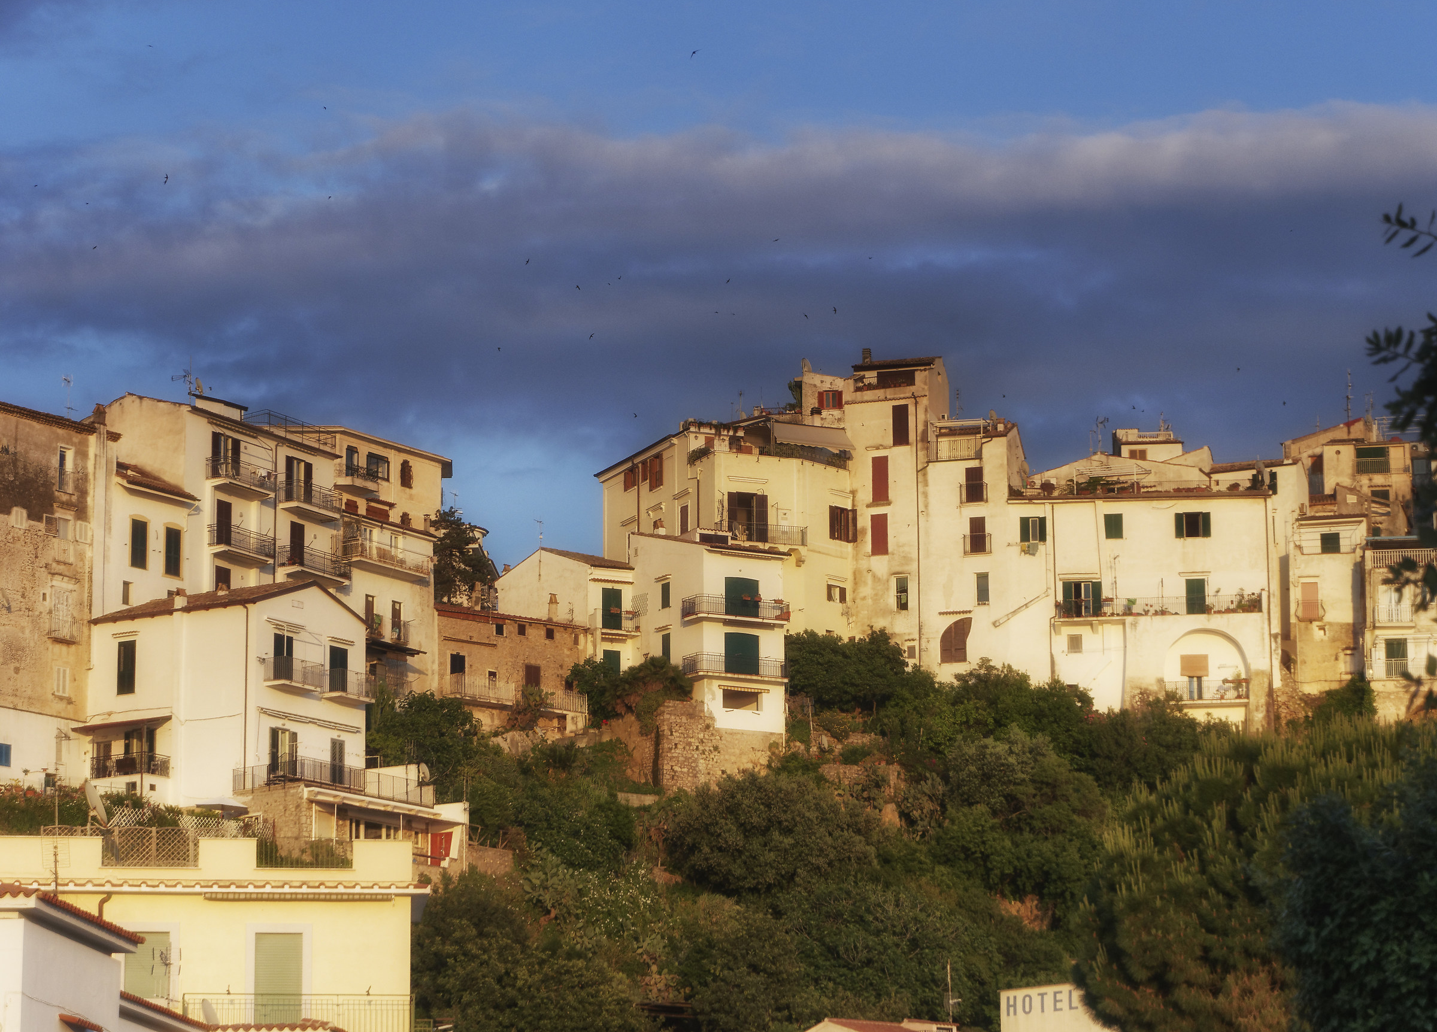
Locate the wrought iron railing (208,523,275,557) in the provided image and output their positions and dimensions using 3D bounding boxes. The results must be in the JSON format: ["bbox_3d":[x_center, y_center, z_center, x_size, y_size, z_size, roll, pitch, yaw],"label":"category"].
[{"bbox_3d":[-22.259,1.110,194.000,1.080,1.020,3.900,-7,-13,29],"label":"wrought iron railing"}]

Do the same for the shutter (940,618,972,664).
[{"bbox_3d":[12.894,6.784,226.000,1.840,2.500,0.100,-4,-12,16],"label":"shutter"}]

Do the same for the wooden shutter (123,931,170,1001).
[{"bbox_3d":[-11.891,9.369,86.500,0.950,1.390,0.060,1,-11,-6],"label":"wooden shutter"}]

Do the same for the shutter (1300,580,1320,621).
[{"bbox_3d":[32.476,4.686,228.000,1.000,2.080,0.080,-3,-11,13],"label":"shutter"}]

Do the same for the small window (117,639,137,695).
[{"bbox_3d":[-24.665,6.293,173.000,1.030,2.270,0.120,-8,-13,34],"label":"small window"}]

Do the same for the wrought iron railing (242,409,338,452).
[{"bbox_3d":[-19.964,-3.763,192.635,1.600,1.050,5.505,-7,-13,28],"label":"wrought iron railing"}]

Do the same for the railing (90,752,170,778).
[{"bbox_3d":[-25.011,10.602,176.500,2.800,1.000,1.700,-8,-14,32],"label":"railing"}]

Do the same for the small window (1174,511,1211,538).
[{"bbox_3d":[26.363,0.469,231.000,2.050,1.420,0.120,-2,-11,9],"label":"small window"}]

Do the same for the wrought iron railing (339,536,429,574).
[{"bbox_3d":[-16.497,1.989,206.000,1.100,1.020,5.400,-8,-14,32],"label":"wrought iron railing"}]

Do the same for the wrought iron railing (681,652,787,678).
[{"bbox_3d":[0.796,7.861,213.794,5.137,1.028,1.650,6,-13,-27],"label":"wrought iron railing"}]

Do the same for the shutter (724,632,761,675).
[{"bbox_3d":[1.182,6.864,208.000,2.020,2.250,0.100,7,-14,-30],"label":"shutter"}]

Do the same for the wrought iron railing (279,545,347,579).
[{"bbox_3d":[-18.668,2.270,192.458,1.000,0.970,4.227,-6,-13,28],"label":"wrought iron railing"}]

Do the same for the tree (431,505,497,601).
[{"bbox_3d":[-13.608,2.380,221.939,3.550,6.000,3.400,0,-12,0],"label":"tree"}]

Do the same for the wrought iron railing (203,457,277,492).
[{"bbox_3d":[-22.337,-1.906,194.000,1.100,1.020,3.950,-7,-13,29],"label":"wrought iron railing"}]

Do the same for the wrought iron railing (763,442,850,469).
[{"bbox_3d":[4.799,-3.315,224.424,6.098,0.900,0.500,8,-14,-37],"label":"wrought iron railing"}]

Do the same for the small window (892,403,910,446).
[{"bbox_3d":[9.857,-4.929,225.000,0.950,2.200,0.080,-4,-11,21],"label":"small window"}]

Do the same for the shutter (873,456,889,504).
[{"bbox_3d":[8.811,-1.978,225.000,0.950,2.450,0.080,-4,-11,21],"label":"shutter"}]

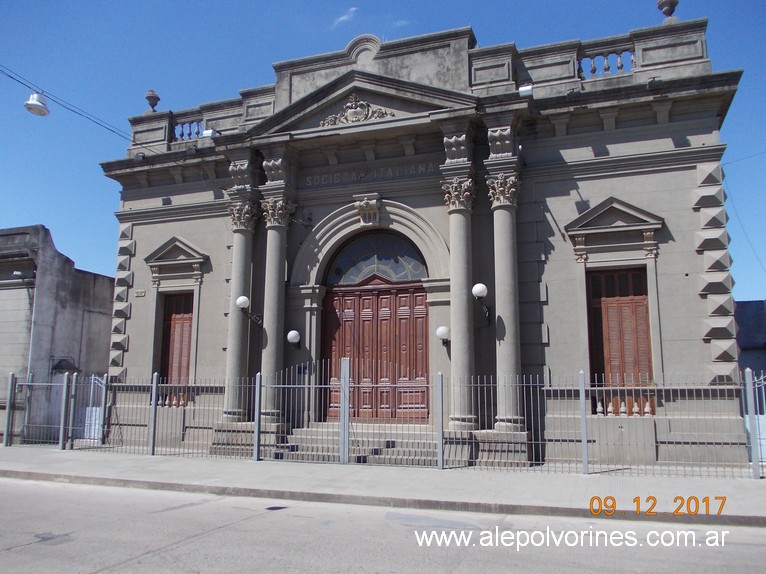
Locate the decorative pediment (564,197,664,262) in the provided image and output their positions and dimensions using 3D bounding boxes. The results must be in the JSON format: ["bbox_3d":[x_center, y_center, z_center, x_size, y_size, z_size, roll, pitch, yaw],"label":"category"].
[{"bbox_3d":[5.372,-1.344,14.438,2.187,1.485,0.387,-3,-10,19],"label":"decorative pediment"}]

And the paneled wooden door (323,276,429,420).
[{"bbox_3d":[-0.187,1.438,15.348,2.820,3.550,0.160,-3,-10,19],"label":"paneled wooden door"}]

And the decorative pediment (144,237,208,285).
[{"bbox_3d":[-6.152,-0.734,18.436,2.187,1.485,0.387,-3,-10,19],"label":"decorative pediment"}]

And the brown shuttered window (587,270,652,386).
[{"bbox_3d":[5.157,0.996,13.452,1.250,2.850,0.120,-3,-10,19],"label":"brown shuttered window"}]

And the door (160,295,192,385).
[{"bbox_3d":[-5.544,1.534,17.240,1.250,2.850,0.120,-3,-10,19],"label":"door"}]

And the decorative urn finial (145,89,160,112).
[{"bbox_3d":[-7.451,-6.037,20.086,0.484,0.811,0.484,-3,-10,19],"label":"decorative urn finial"}]

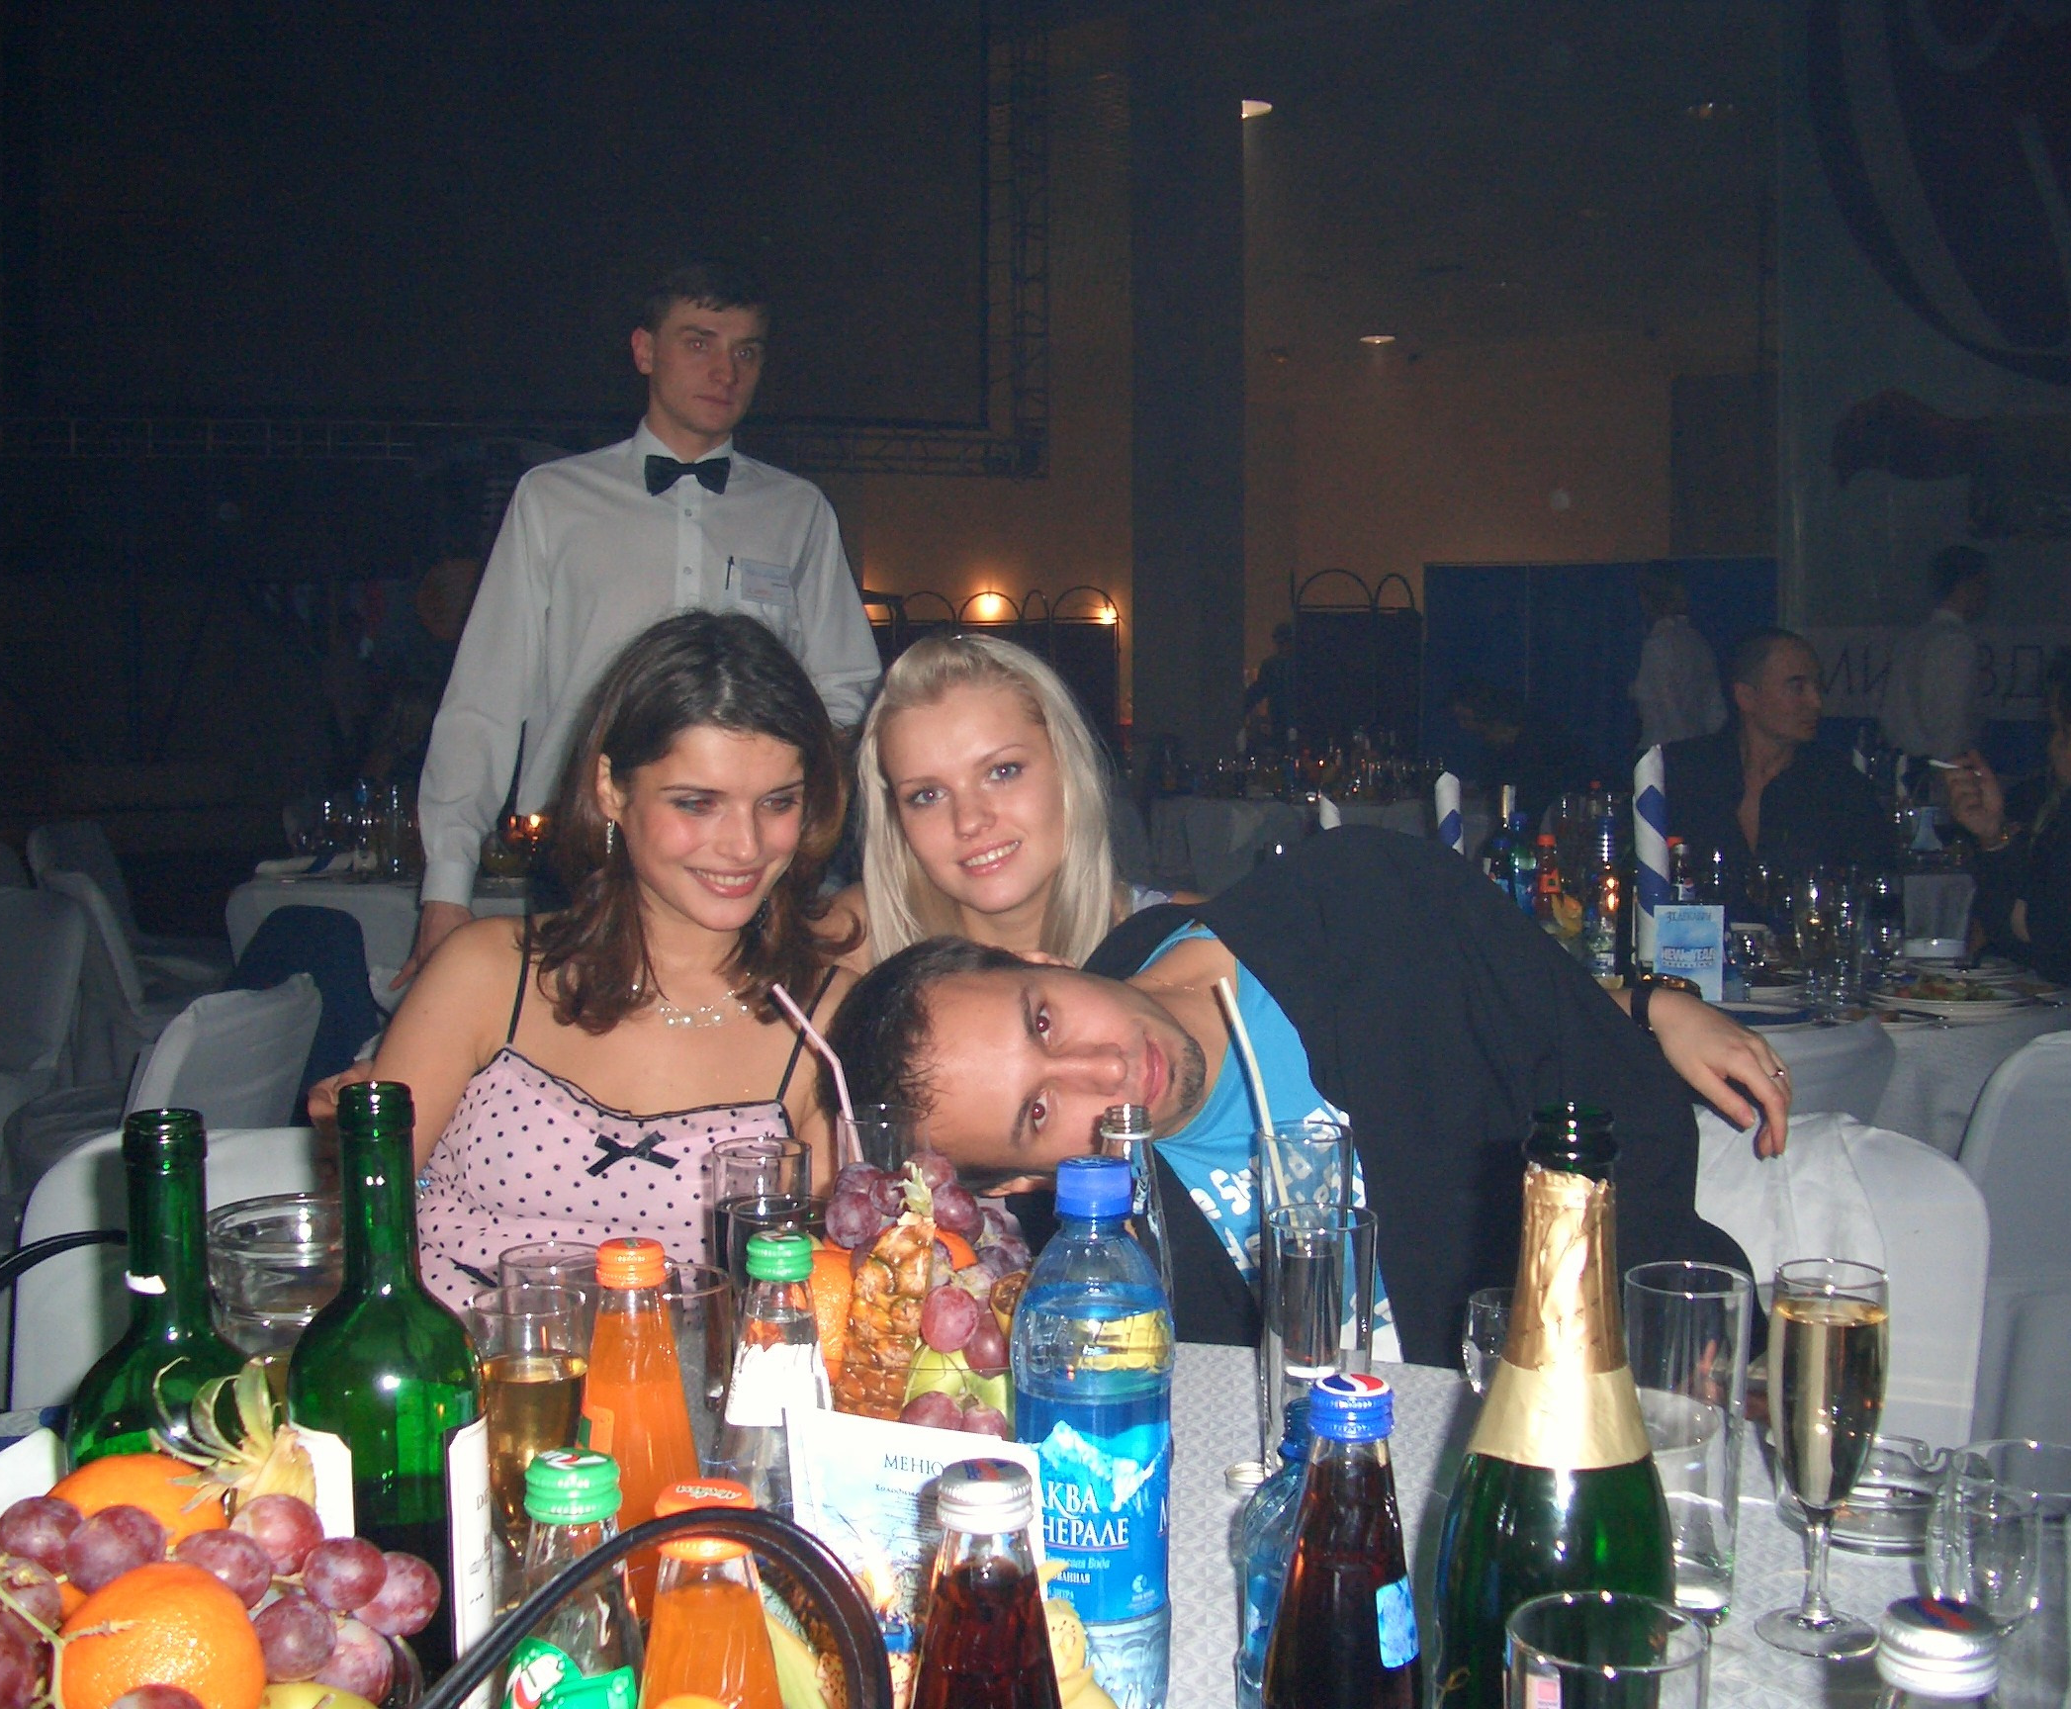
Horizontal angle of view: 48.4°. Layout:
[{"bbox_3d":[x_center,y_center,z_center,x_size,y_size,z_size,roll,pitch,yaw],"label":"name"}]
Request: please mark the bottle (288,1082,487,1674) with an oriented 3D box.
[{"bbox_3d":[-0.247,0.239,0.876,0.076,0.305,0.076,0,5,0],"label":"bottle"}]

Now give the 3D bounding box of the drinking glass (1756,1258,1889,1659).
[{"bbox_3d":[0.369,0.280,1.073,0.056,0.172,0.056,0,5,0],"label":"drinking glass"}]

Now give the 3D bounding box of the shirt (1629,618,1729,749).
[{"bbox_3d":[2.500,-0.670,9.000,0.280,0.560,0.420,3,5,41],"label":"shirt"}]

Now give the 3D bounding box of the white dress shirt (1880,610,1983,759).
[{"bbox_3d":[2.910,-0.549,7.480,0.320,0.520,0.460,1,5,8],"label":"white dress shirt"}]

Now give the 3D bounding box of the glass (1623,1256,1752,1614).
[{"bbox_3d":[0.326,0.288,1.146,0.062,0.165,0.062,0,5,0],"label":"glass"}]

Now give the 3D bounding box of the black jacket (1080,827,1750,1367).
[{"bbox_3d":[0.280,0.215,1.720,0.510,0.500,0.360,-10,6,17],"label":"black jacket"}]

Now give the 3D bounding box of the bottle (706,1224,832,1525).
[{"bbox_3d":[-0.108,0.267,0.987,0.059,0.210,0.059,0,4,0],"label":"bottle"}]

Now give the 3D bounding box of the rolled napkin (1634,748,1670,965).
[{"bbox_3d":[0.937,0.003,3.500,0.050,0.335,0.050,0,5,0],"label":"rolled napkin"}]

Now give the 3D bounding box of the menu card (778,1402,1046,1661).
[{"bbox_3d":[-0.048,0.299,0.905,0.107,0.148,0.030,2,4,23],"label":"menu card"}]

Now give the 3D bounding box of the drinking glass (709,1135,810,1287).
[{"bbox_3d":[-0.169,0.266,1.425,0.061,0.165,0.061,0,5,0],"label":"drinking glass"}]

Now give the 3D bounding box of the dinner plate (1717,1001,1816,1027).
[{"bbox_3d":[0.930,0.207,3.076,0.235,0.025,0.235,0,5,0],"label":"dinner plate"}]

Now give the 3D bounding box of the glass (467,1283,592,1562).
[{"bbox_3d":[-0.222,0.282,1.020,0.055,0.172,0.055,0,5,0],"label":"glass"}]

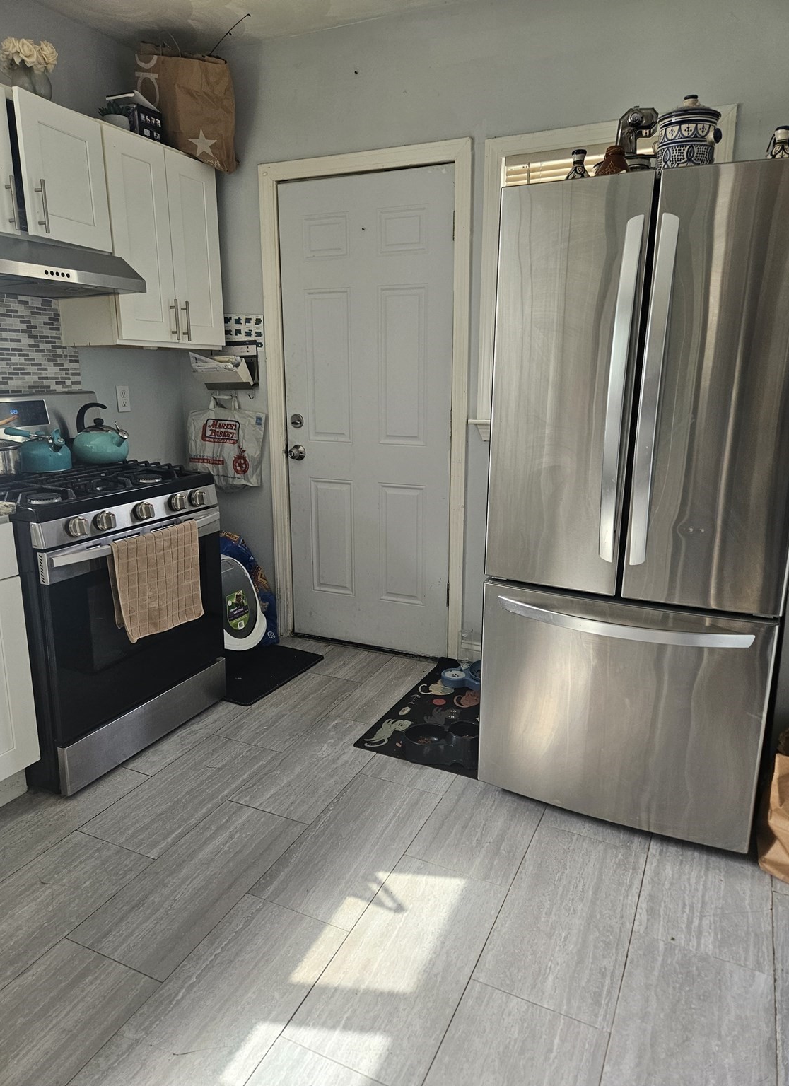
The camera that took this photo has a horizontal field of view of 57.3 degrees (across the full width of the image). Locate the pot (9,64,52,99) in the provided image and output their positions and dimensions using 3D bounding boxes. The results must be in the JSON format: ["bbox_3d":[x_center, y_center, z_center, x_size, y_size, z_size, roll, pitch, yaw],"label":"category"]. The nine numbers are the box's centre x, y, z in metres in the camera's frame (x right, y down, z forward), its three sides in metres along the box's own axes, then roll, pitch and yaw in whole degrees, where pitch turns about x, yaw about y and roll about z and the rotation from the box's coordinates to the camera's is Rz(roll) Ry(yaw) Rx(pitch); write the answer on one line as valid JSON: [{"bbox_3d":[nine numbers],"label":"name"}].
[{"bbox_3d":[-1.230,-1.536,2.452,0.140,0.165,0.140,0,14,0],"label":"pot"}]

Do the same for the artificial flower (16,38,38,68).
[{"bbox_3d":[-1.211,-1.613,2.378,0.077,0.090,0.075,-7,16,-27],"label":"artificial flower"}]

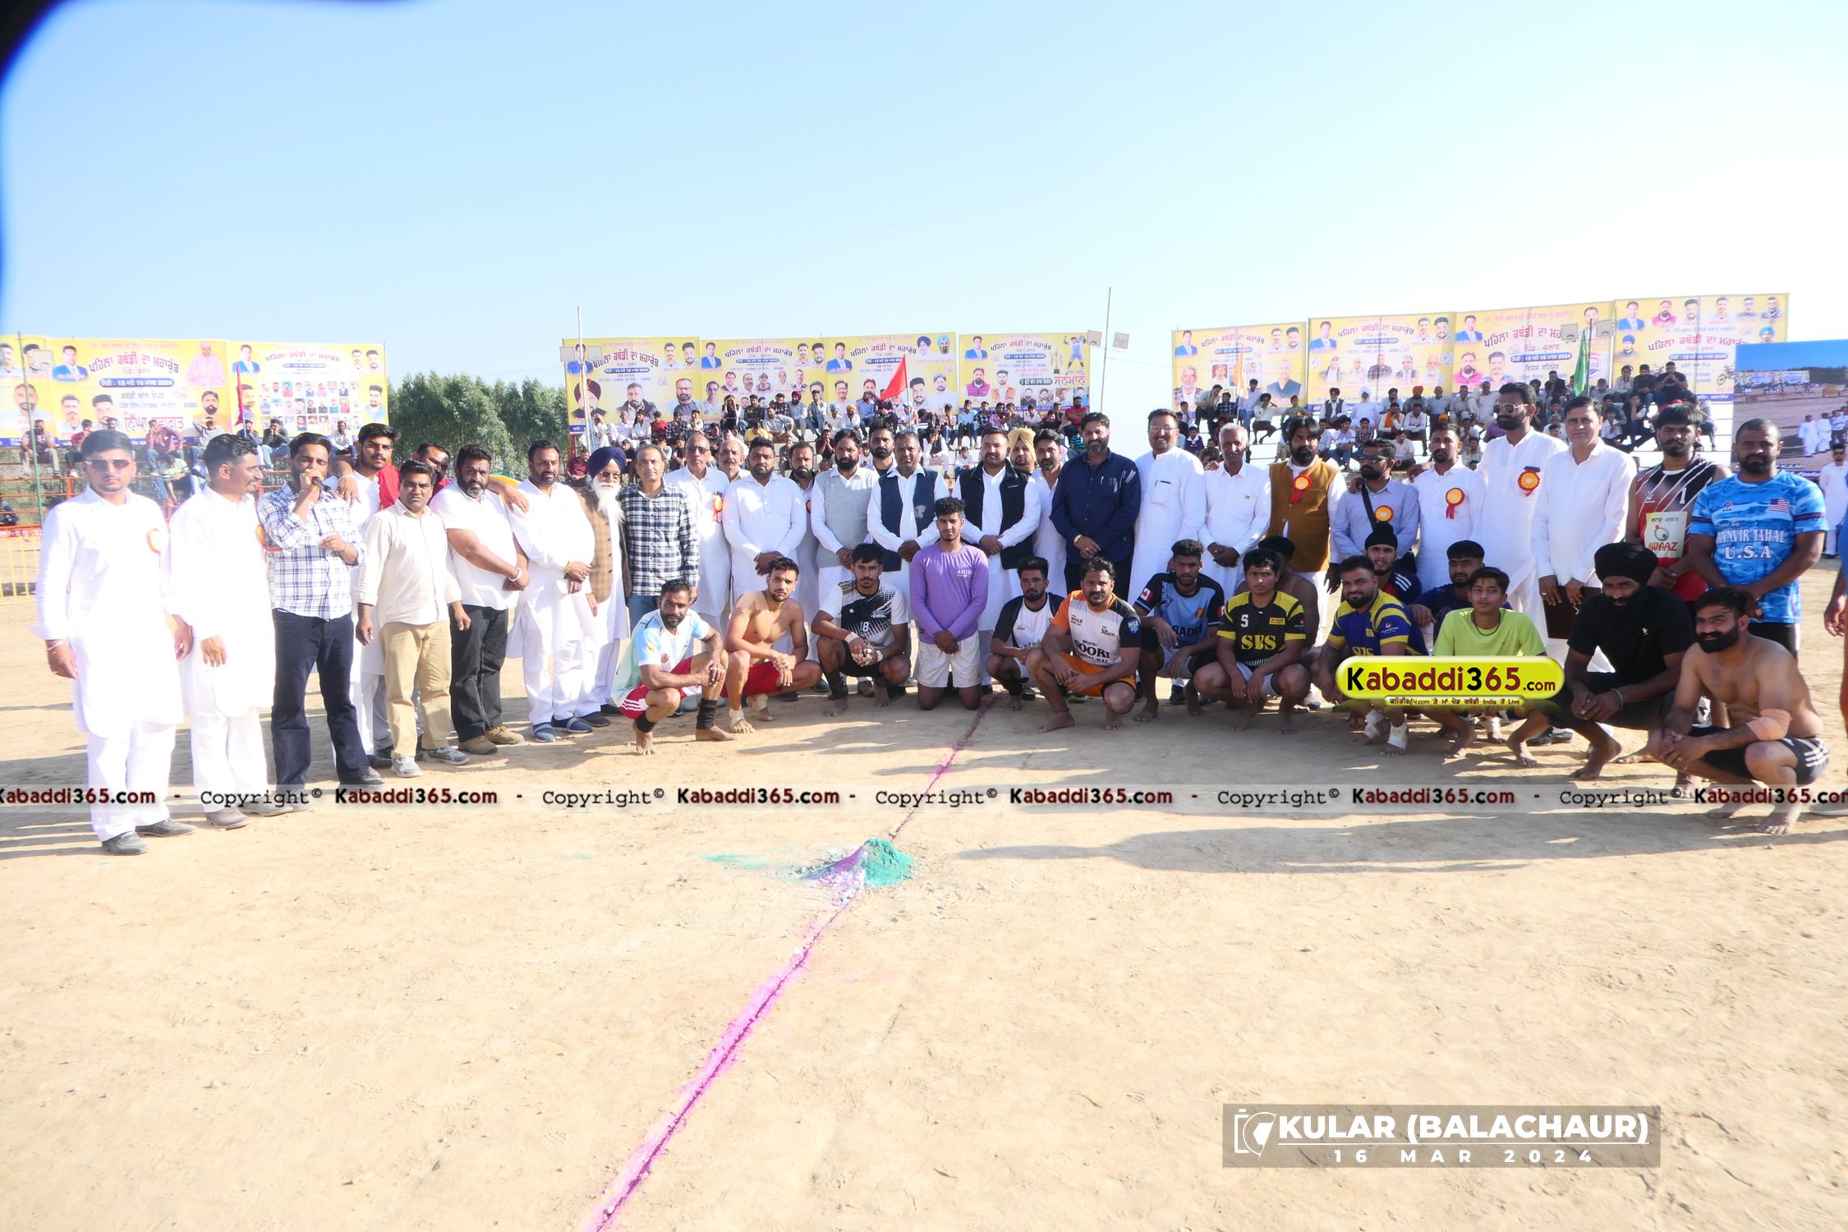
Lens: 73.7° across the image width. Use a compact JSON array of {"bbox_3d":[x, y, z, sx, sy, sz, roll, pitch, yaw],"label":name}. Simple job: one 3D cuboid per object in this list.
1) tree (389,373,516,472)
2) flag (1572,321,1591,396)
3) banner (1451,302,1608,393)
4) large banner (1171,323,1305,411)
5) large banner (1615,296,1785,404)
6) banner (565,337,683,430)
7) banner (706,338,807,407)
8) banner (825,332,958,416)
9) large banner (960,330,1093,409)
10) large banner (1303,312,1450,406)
[{"bbox_3d":[-19.897,-6.828,52.000,5.400,6.900,5.000,-4,6,-21],"label":"tree"},{"bbox_3d":[11.464,-4.474,21.500,0.320,1.200,0.150,4,10,31],"label":"flag"},{"bbox_3d":[13.152,-5.562,26.500,3.150,2.120,0.080,4,10,31],"label":"banner"},{"bbox_3d":[7.700,-5.997,30.000,3.150,2.120,0.080,4,10,31],"label":"large banner"},{"bbox_3d":[15.792,-5.393,25.000,3.150,2.120,0.080,4,10,31],"label":"large banner"},{"bbox_3d":[-6.848,-5.423,29.000,3.150,2.120,0.080,-4,9,-15],"label":"banner"},{"bbox_3d":[-3.846,-5.641,29.700,3.150,2.120,0.080,-4,9,-15],"label":"banner"},{"bbox_3d":[-0.784,-5.899,30.400,3.150,2.120,0.080,-4,9,-15],"label":"banner"},{"bbox_3d":[2.541,-6.109,31.200,3.150,2.120,0.080,-4,9,-15],"label":"large banner"},{"bbox_3d":[10.439,-5.766,28.100,3.150,2.120,0.080,4,10,31],"label":"large banner"}]

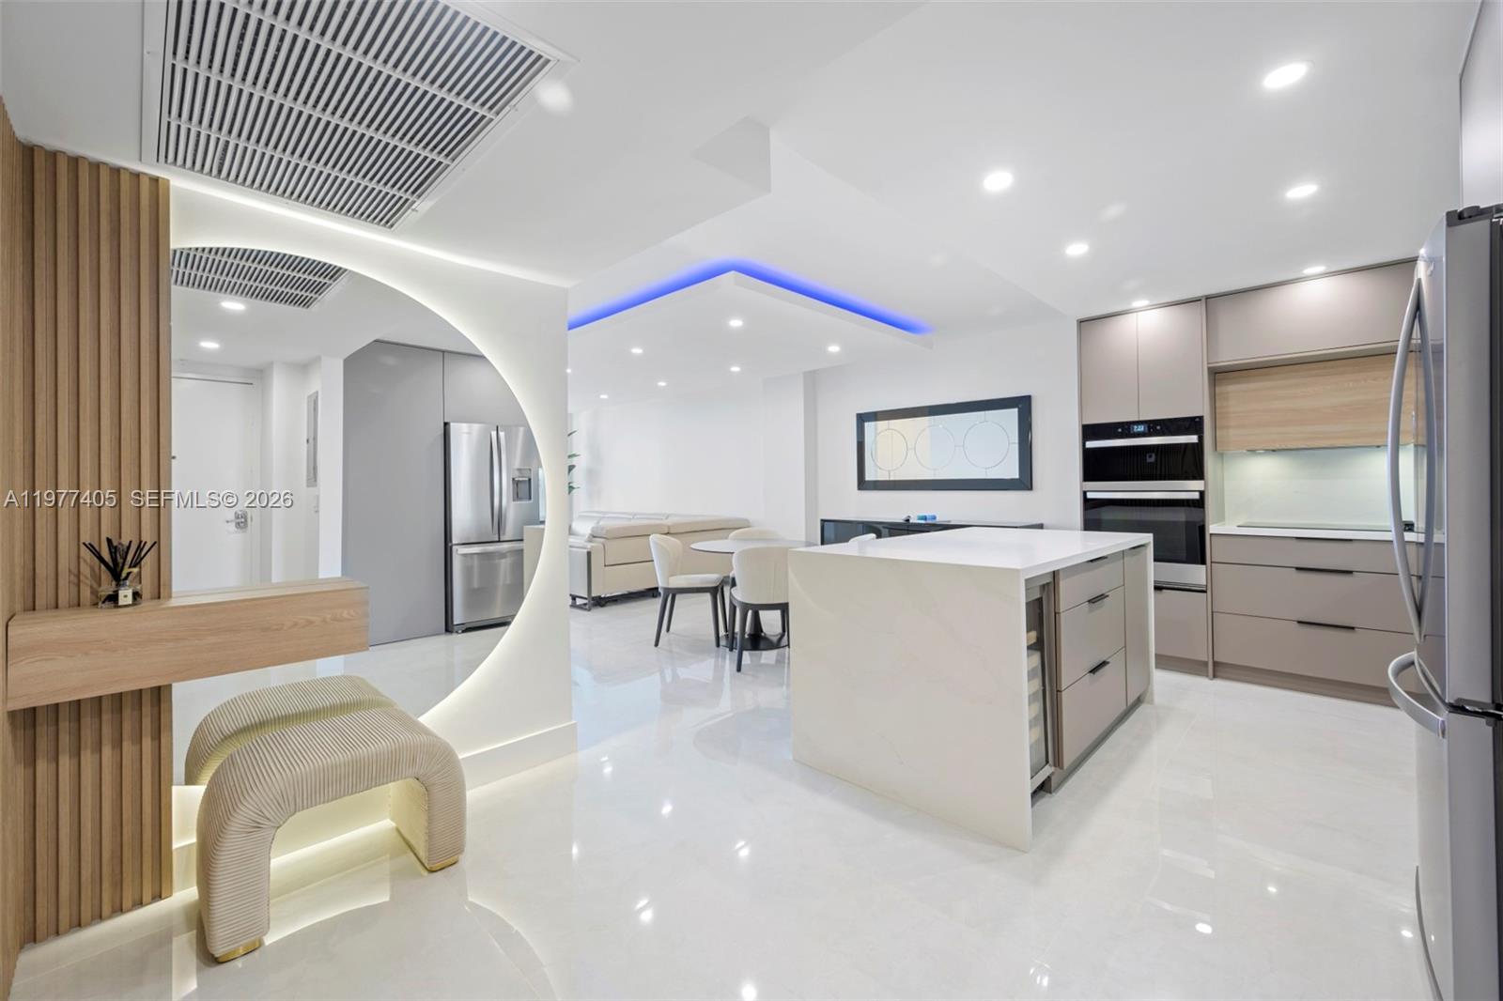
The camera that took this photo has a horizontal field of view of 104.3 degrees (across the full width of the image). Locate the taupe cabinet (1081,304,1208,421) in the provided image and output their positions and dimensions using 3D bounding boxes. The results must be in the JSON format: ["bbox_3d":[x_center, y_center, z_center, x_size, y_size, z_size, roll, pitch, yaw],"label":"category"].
[{"bbox_3d":[2.749,-0.885,4.049,0.692,0.725,0.585,0,0,45],"label":"taupe cabinet"}]

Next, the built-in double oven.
[{"bbox_3d":[2.751,0.005,4.035,0.682,1.059,0.600,0,0,45],"label":"built-in double oven"}]

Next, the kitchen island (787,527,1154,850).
[{"bbox_3d":[1.178,0.662,2.865,0.989,0.914,1.859,0,0,45],"label":"kitchen island"}]

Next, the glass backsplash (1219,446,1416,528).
[{"bbox_3d":[3.565,-0.076,3.643,0.970,0.477,0.015,0,0,45],"label":"glass backsplash"}]

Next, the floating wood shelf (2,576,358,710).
[{"bbox_3d":[-1.561,0.388,1.703,0.220,0.203,0.727,0,0,45],"label":"floating wood shelf"}]

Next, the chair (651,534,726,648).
[{"bbox_3d":[-0.516,0.713,4.756,0.580,0.840,0.530,-1,0,6],"label":"chair"}]

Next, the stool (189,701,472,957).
[{"bbox_3d":[-1.284,0.939,1.798,0.442,0.420,0.618,0,0,45],"label":"stool"}]

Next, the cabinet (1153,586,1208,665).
[{"bbox_3d":[2.772,0.773,4.049,0.684,0.450,0.585,0,0,45],"label":"cabinet"}]

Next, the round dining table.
[{"bbox_3d":[0.034,0.749,4.662,1.050,0.756,1.050,-1,0,0],"label":"round dining table"}]

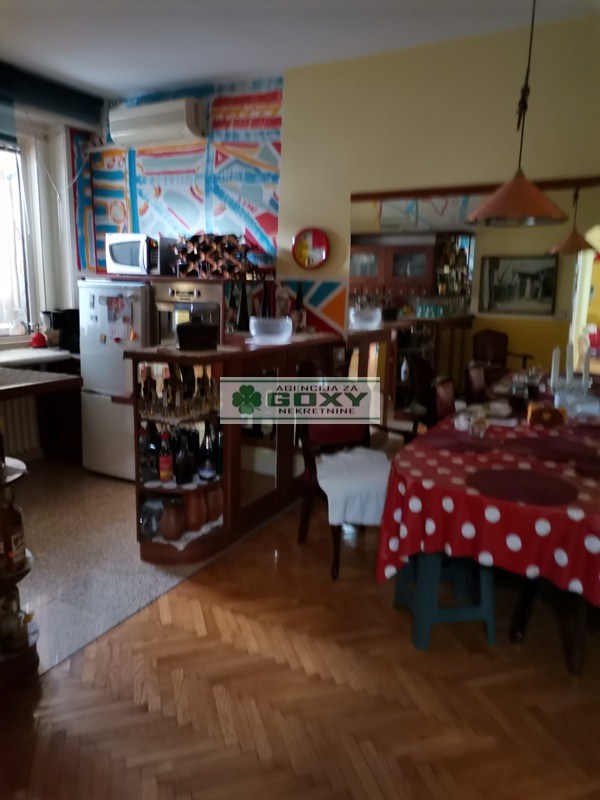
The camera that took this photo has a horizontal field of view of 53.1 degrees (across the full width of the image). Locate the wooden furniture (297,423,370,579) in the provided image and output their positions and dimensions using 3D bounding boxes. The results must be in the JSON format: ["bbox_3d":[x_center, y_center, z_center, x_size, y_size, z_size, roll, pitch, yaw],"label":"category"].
[{"bbox_3d":[0.273,0.361,3.122,0.460,0.930,0.550,-3,11,-19],"label":"wooden furniture"}]

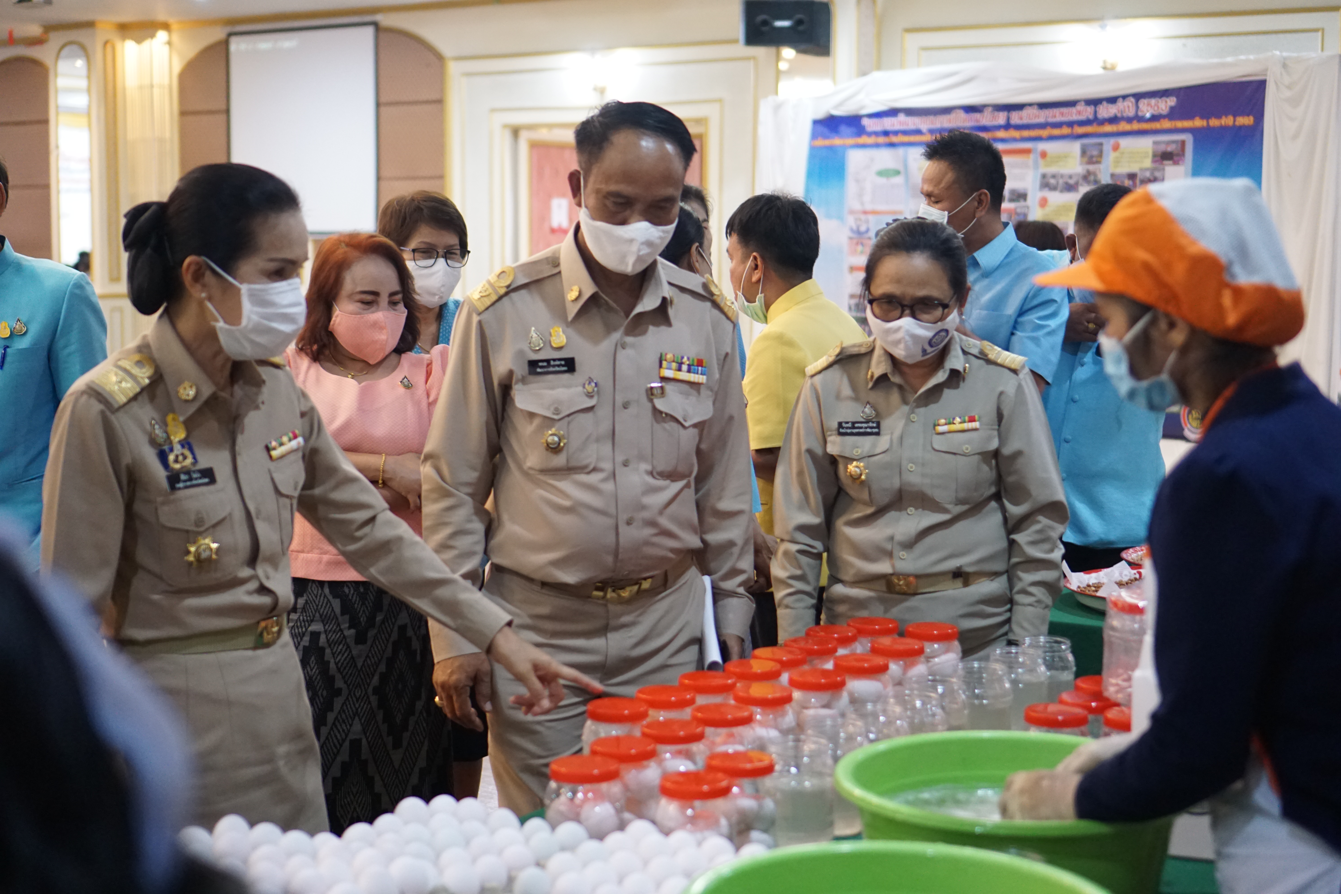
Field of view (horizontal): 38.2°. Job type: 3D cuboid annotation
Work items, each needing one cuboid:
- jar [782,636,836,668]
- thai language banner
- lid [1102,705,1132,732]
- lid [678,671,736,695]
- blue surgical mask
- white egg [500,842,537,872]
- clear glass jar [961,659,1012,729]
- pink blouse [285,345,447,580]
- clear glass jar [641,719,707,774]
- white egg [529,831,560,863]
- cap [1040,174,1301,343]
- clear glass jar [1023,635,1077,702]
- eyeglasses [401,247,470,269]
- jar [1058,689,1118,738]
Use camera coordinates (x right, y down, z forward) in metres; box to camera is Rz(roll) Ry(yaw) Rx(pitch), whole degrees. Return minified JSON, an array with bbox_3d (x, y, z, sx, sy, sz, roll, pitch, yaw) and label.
[{"bbox_3d":[0.233,0.390,3.215,0.100,0.135,0.100,0,6,0],"label":"jar"},{"bbox_3d":[1.127,-0.644,6.620,0.020,1.086,2.349,-3,8,-31],"label":"thai language banner"},{"bbox_3d":[0.672,0.394,2.800,0.090,0.016,0.090,1,7,0],"label":"lid"},{"bbox_3d":[0.056,0.359,2.947,0.088,0.015,0.088,0,6,0],"label":"lid"},{"bbox_3d":[0.575,-0.106,2.360,0.110,0.110,0.135,-21,-2,23],"label":"blue surgical mask"},{"bbox_3d":[-0.188,0.512,2.390,0.044,0.055,0.044,1,7,0],"label":"white egg"},{"bbox_3d":[0.494,0.420,3.068,0.097,0.142,0.097,0,6,0],"label":"clear glass jar"},{"bbox_3d":[-0.584,0.030,3.680,0.420,0.470,0.280,-1,7,-11],"label":"pink blouse"},{"bbox_3d":[0.004,0.459,2.679,0.098,0.145,0.098,0,6,0],"label":"clear glass jar"},{"bbox_3d":[-0.155,0.498,2.364,0.043,0.056,0.043,0,7,0],"label":"white egg"},{"bbox_3d":[0.551,-0.208,2.120,0.285,0.172,0.185,10,10,19],"label":"cap"},{"bbox_3d":[0.634,0.397,3.274,0.097,0.142,0.097,0,6,0],"label":"clear glass jar"},{"bbox_3d":[-0.521,-0.417,4.191,0.140,0.043,0.142,-3,14,-28],"label":"eyeglasses"},{"bbox_3d":[0.627,0.448,2.908,0.102,0.145,0.102,1,7,0],"label":"jar"}]

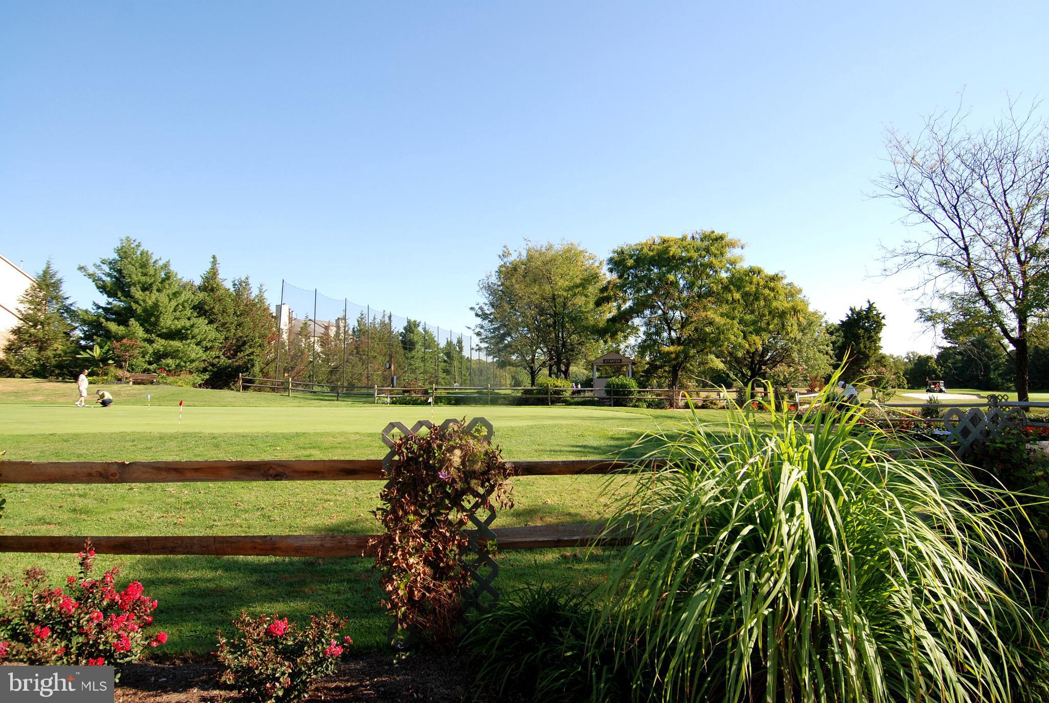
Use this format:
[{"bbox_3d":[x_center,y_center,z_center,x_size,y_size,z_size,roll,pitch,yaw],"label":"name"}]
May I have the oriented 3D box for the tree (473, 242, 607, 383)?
[{"bbox_3d":[1.230,-2.490,46.000,10.150,11.490,9.130,0,-2,0],"label":"tree"}]

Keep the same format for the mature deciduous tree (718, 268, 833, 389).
[{"bbox_3d":[15.440,-1.140,38.000,6.960,8.170,6.610,0,-2,0],"label":"mature deciduous tree"}]

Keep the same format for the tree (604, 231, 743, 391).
[{"bbox_3d":[8.660,-2.060,35.500,7.970,9.820,7.570,0,-2,0],"label":"tree"}]

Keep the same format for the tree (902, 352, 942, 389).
[{"bbox_3d":[79.190,3.830,122.000,8.810,7.330,7.930,0,-2,0],"label":"tree"}]

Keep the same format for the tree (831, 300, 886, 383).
[{"bbox_3d":[35.410,-0.780,65.000,5.740,9.380,5.160,0,-2,0],"label":"tree"}]

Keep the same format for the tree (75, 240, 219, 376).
[{"bbox_3d":[-25.860,-2.860,42.000,9.320,9.880,8.390,0,-2,0],"label":"tree"}]

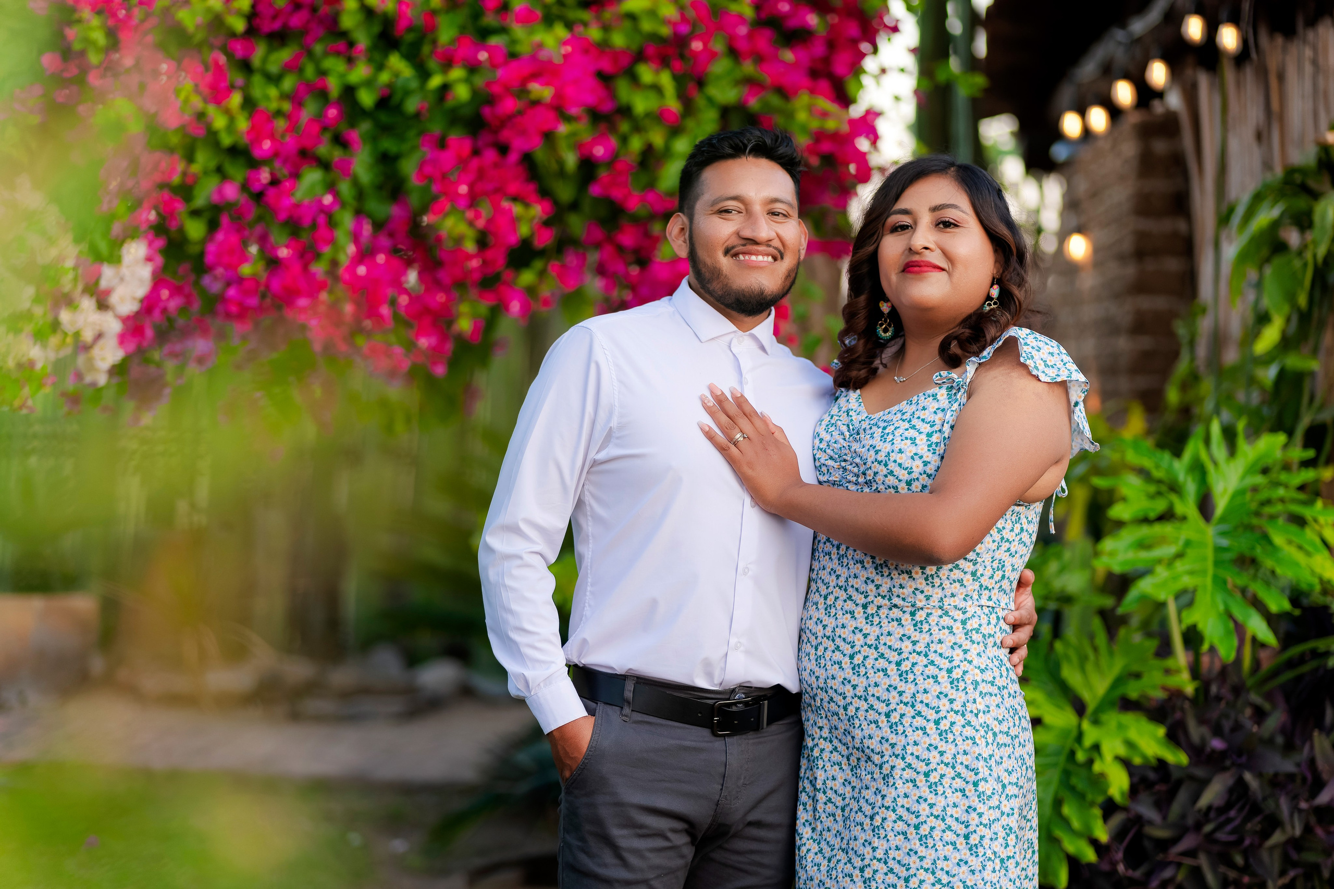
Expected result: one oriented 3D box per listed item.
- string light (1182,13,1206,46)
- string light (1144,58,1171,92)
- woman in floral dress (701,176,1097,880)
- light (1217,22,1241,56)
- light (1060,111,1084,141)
[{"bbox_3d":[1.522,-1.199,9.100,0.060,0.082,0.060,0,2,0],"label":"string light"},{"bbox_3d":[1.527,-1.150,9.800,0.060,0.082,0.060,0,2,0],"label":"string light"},{"bbox_3d":[0.295,0.450,4.080,0.520,1.640,0.420,1,2,36],"label":"woman in floral dress"},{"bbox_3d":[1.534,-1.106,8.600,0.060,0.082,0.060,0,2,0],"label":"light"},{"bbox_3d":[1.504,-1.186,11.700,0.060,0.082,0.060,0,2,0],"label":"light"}]

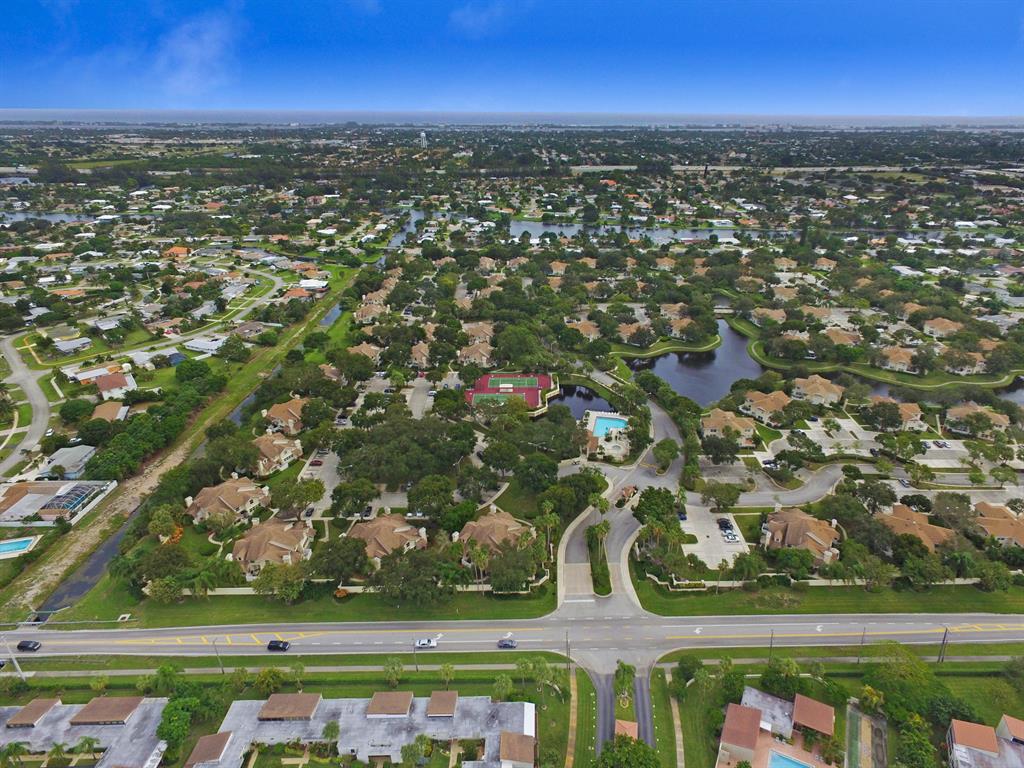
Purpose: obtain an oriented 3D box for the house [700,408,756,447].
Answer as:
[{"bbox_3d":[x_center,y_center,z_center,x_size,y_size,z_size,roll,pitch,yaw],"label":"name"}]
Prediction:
[{"bbox_3d":[86.603,17.209,237.775,21.500,8.300,18.000,0,25,0],"label":"house"}]

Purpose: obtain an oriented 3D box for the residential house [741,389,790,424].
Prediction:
[{"bbox_3d":[111.850,8.380,258.240,19.000,7.800,18.000,-11,27,-23],"label":"residential house"}]

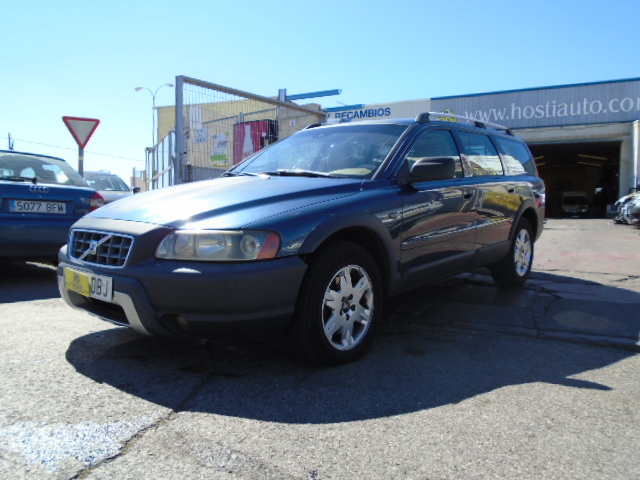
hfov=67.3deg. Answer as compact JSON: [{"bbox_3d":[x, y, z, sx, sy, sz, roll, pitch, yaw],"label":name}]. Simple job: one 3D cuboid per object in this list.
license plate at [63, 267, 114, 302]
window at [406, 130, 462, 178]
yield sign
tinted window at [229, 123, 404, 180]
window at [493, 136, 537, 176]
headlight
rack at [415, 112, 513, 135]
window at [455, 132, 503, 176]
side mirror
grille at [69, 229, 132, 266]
[{"bbox_3d":[-1.150,0.215,2.369,0.520,0.110,0.025,5,10,41],"label":"license plate"},{"bbox_3d":[0.802,-0.640,3.453,0.060,0.410,0.970,-30,-15,39],"label":"window"},{"bbox_3d":[-4.809,-2.159,9.700,0.710,0.620,0.050,-5,8,-40],"label":"yield sign"},{"bbox_3d":[-0.021,-0.659,3.591,1.400,0.140,0.900,5,36,41],"label":"tinted window"},{"bbox_3d":[1.923,-0.811,4.767,0.060,0.415,0.990,-29,-14,35],"label":"window"},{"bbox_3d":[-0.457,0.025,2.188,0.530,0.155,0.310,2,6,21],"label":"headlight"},{"bbox_3d":[1.349,-1.000,4.261,0.070,0.110,2.050,5,8,41],"label":"rack"},{"bbox_3d":[1.336,-0.716,4.071,0.060,0.415,0.890,-30,-15,39],"label":"window"},{"bbox_3d":[0.679,-0.434,3.004,0.220,0.180,0.300,5,8,41],"label":"side mirror"},{"bbox_3d":[-1.109,0.040,2.400,0.650,0.158,0.080,5,-1,41],"label":"grille"}]

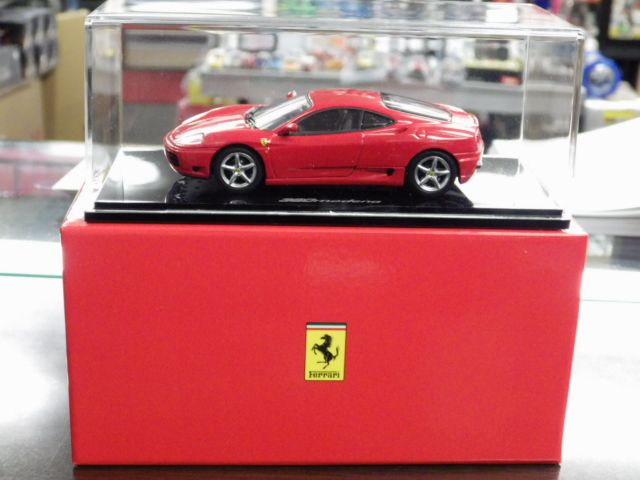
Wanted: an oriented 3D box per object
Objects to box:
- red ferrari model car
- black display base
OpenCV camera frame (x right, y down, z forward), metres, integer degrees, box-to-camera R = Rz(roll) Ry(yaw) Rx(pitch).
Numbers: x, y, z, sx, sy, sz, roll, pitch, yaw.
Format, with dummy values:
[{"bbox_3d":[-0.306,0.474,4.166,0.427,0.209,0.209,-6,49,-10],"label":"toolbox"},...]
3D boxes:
[{"bbox_3d":[0.002,-0.034,0.357,0.104,0.028,0.047,1,19,-2],"label":"red ferrari model car"},{"bbox_3d":[0.002,-0.018,0.362,0.147,0.006,0.067,1,19,-3],"label":"black display base"}]

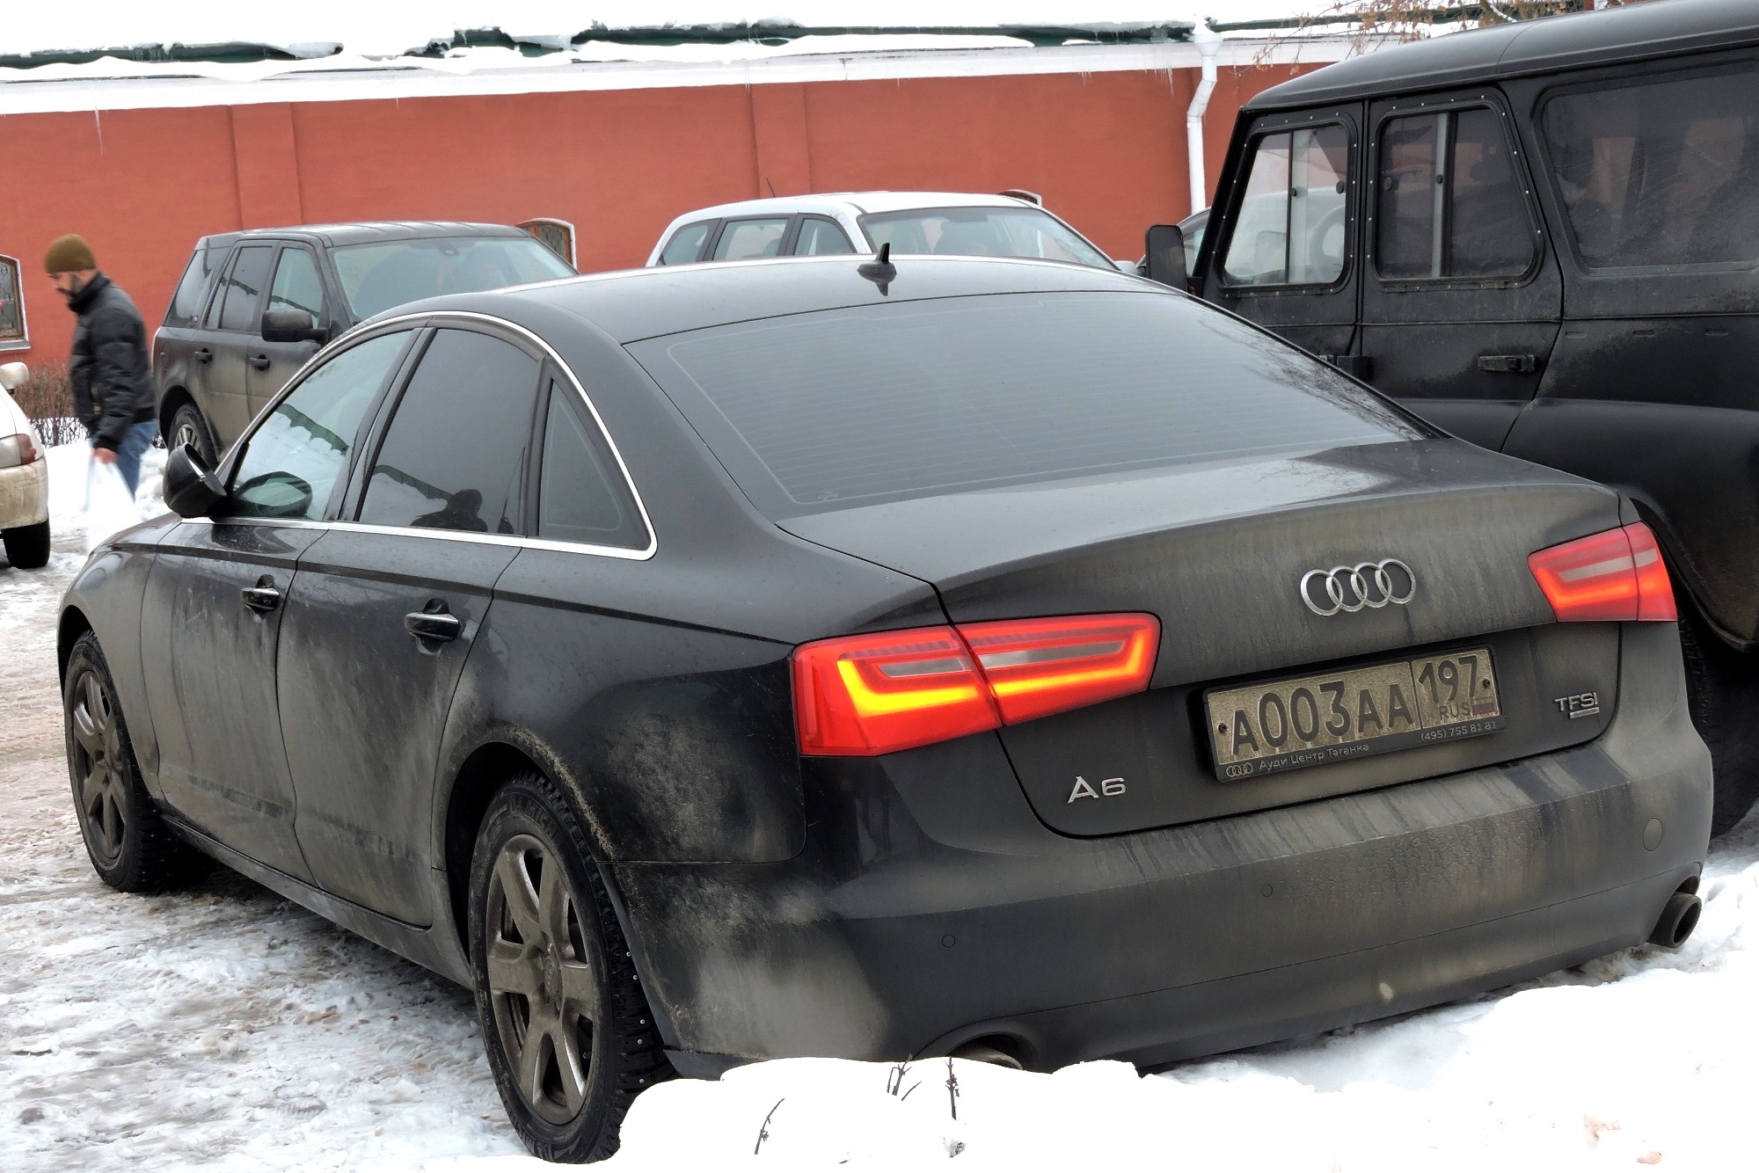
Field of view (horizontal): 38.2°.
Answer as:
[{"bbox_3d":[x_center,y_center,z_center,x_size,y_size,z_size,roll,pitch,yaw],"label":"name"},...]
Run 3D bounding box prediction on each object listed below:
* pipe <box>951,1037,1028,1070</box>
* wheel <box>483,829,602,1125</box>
[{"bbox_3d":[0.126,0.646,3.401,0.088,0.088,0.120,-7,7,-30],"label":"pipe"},{"bbox_3d":[-0.477,0.610,4.050,0.200,0.465,0.465,-7,7,-30],"label":"wheel"}]

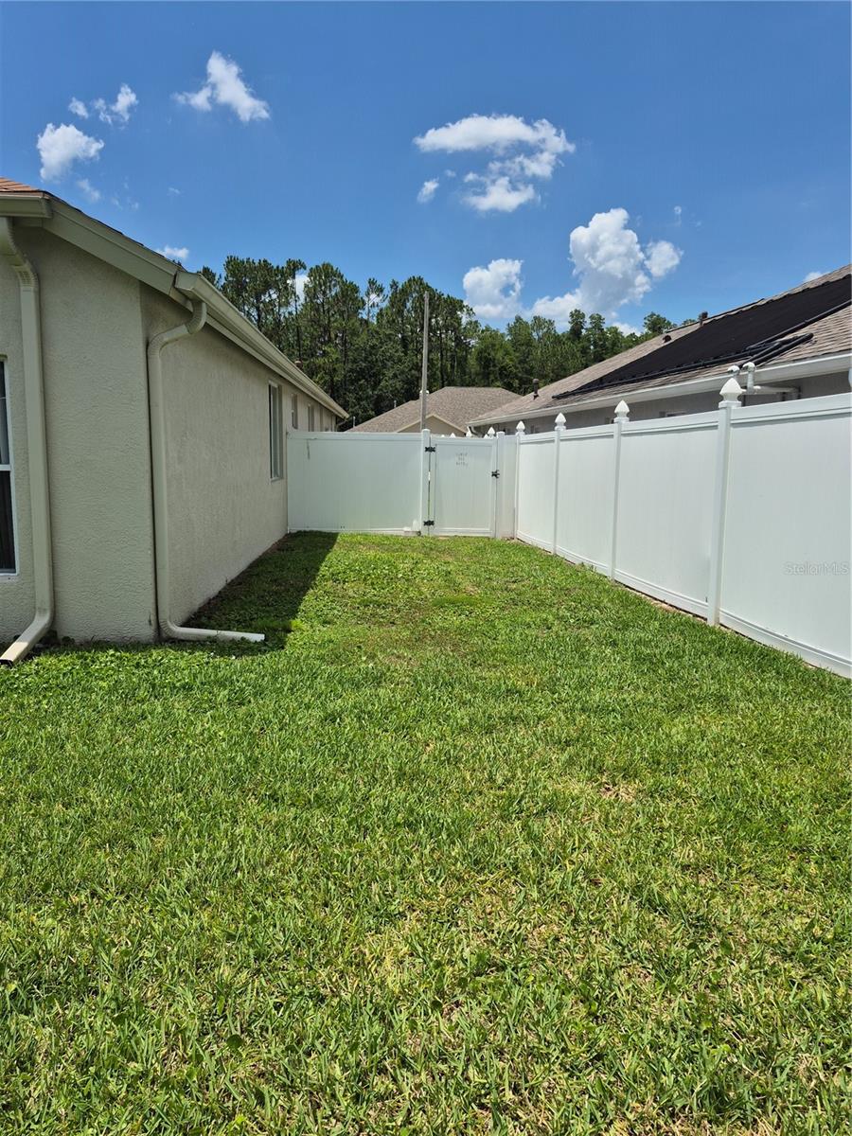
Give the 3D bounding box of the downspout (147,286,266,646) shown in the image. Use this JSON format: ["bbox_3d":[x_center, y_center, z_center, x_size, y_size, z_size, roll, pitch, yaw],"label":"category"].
[{"bbox_3d":[-1.610,-0.685,5.660,0.790,2.540,0.115,0,8,-3],"label":"downspout"}]

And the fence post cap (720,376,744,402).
[{"bbox_3d":[2.573,-1.480,6.357,0.135,0.225,0.135,0,8,-7],"label":"fence post cap"}]

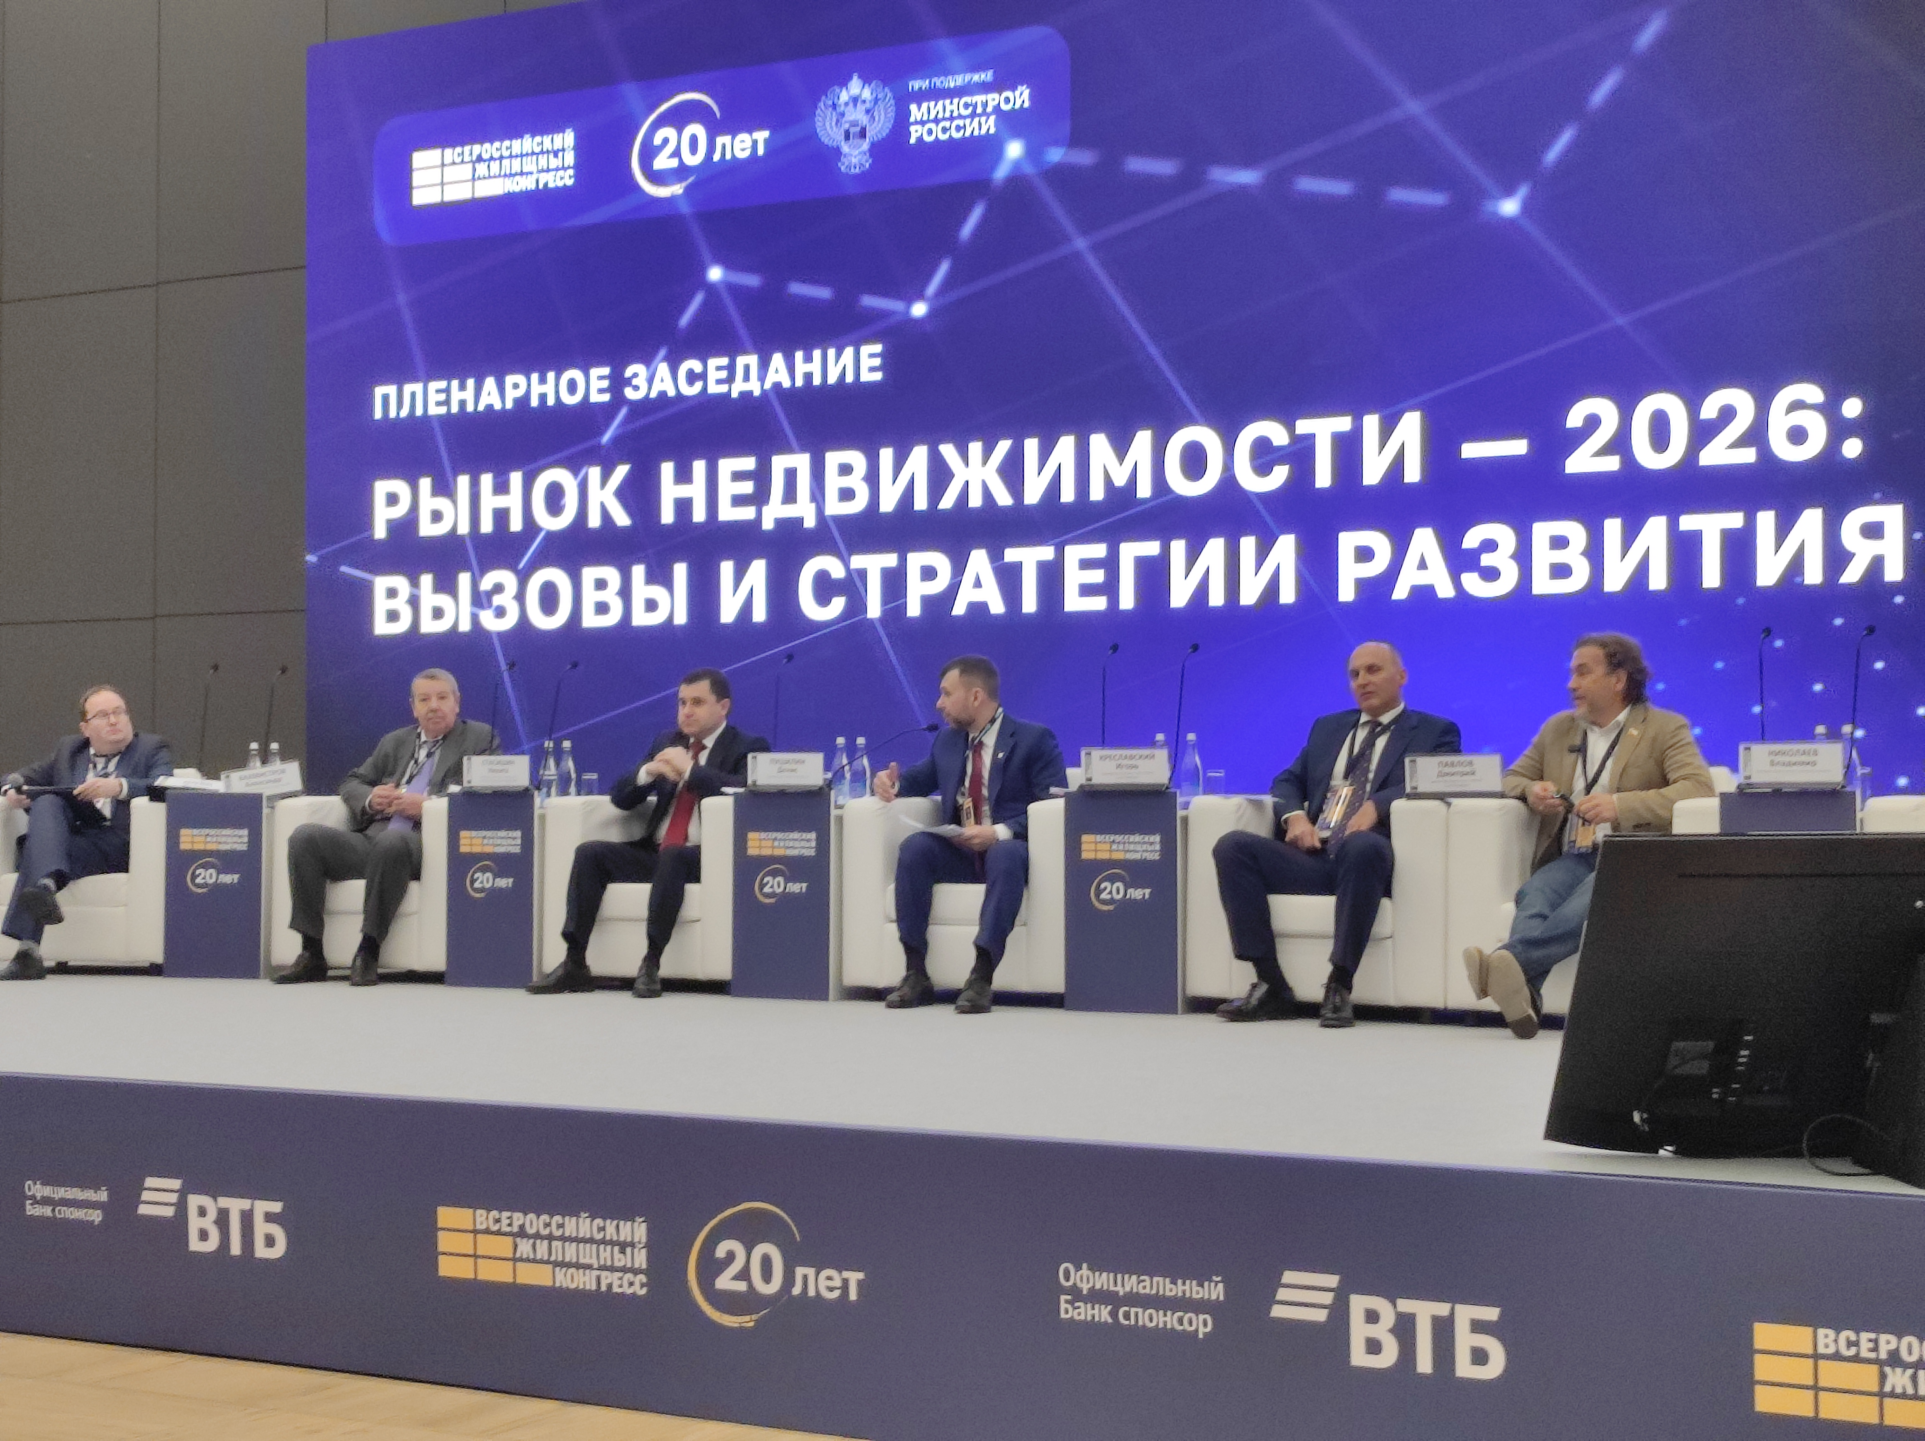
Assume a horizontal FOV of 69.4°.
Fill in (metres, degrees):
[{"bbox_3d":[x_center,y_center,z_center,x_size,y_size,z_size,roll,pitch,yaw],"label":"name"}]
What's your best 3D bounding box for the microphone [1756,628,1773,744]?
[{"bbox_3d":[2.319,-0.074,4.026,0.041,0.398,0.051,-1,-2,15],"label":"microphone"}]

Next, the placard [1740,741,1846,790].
[{"bbox_3d":[2.488,0.138,4.177,0.290,0.140,0.080,-1,-2,18],"label":"placard"}]

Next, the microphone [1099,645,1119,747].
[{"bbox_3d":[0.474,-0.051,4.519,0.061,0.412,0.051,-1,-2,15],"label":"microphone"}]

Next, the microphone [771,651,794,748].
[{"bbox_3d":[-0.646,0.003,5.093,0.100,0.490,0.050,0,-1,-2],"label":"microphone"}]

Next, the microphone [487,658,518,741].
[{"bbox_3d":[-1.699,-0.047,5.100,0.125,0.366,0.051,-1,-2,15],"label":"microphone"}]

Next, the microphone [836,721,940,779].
[{"bbox_3d":[-0.273,0.132,5.013,0.420,0.235,0.060,0,-1,2],"label":"microphone"}]

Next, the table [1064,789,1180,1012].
[{"bbox_3d":[0.579,0.606,4.798,0.380,0.732,0.420,-1,-1,15],"label":"table"}]

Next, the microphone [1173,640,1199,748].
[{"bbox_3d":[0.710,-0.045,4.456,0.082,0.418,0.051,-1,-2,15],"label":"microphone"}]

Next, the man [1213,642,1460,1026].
[{"bbox_3d":[1.227,0.329,4.455,0.749,1.180,0.769,-1,-2,22],"label":"man"}]

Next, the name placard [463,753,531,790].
[{"bbox_3d":[-1.762,0.196,5.295,0.290,0.135,0.080,-1,-1,15],"label":"name placard"}]

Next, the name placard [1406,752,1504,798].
[{"bbox_3d":[1.493,0.164,4.210,0.287,0.130,0.091,-1,-2,15],"label":"name placard"}]

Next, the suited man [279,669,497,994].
[{"bbox_3d":[-2.277,0.397,5.611,0.718,1.232,0.739,-1,-1,7],"label":"suited man"}]

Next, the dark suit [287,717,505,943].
[{"bbox_3d":[-2.157,0.399,5.359,0.597,0.830,0.709,-1,-2,15],"label":"dark suit"}]

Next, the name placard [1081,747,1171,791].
[{"bbox_3d":[0.552,0.165,4.686,0.297,0.140,0.080,-1,-1,15],"label":"name placard"}]

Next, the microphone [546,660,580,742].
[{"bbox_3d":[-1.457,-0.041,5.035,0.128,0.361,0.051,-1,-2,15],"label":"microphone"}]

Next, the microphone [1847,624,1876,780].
[{"bbox_3d":[2.719,-0.043,4.209,0.100,0.490,0.050,0,-1,-2],"label":"microphone"}]

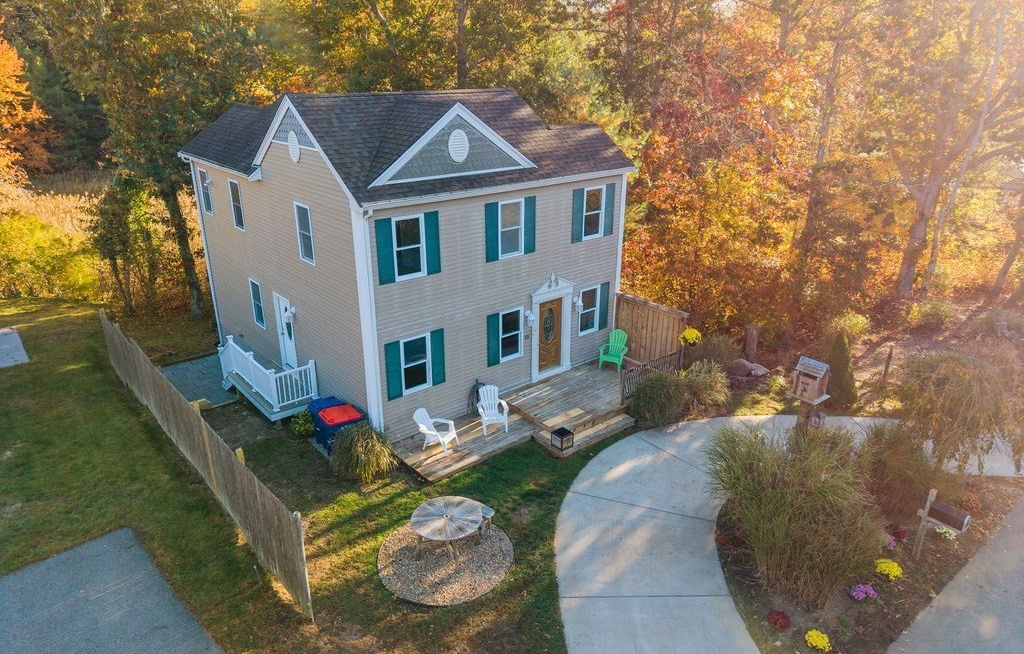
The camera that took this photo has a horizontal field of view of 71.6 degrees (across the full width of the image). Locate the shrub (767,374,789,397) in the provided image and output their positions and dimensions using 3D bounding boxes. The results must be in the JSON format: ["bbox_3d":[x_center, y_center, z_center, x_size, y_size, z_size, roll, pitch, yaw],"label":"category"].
[{"bbox_3d":[7.224,1.576,19.300,0.560,0.600,0.560,-17,27,-37],"label":"shrub"}]

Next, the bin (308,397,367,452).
[{"bbox_3d":[-4.078,2.391,16.686,0.900,1.080,1.270,-17,27,-37],"label":"bin"}]

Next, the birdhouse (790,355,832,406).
[{"bbox_3d":[5.906,1.025,14.026,0.590,0.790,0.600,-16,26,-37],"label":"birdhouse"}]

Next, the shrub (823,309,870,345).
[{"bbox_3d":[10.658,-0.005,22.643,1.385,1.077,1.385,-16,26,-37],"label":"shrub"}]

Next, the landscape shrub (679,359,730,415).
[{"bbox_3d":[5.006,1.509,18.458,1.300,1.320,1.300,0,21,0],"label":"landscape shrub"}]

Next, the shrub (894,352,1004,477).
[{"bbox_3d":[10.203,1.744,16.305,2.150,2.500,2.150,-17,27,-37],"label":"shrub"}]

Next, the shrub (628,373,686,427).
[{"bbox_3d":[3.602,1.789,17.611,1.502,1.244,1.502,0,21,0],"label":"shrub"}]

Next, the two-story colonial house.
[{"bbox_3d":[-3.463,-3.065,21.303,8.250,7.950,11.500,-17,27,-37],"label":"two-story colonial house"}]

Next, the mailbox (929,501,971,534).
[{"bbox_3d":[7.652,3.303,12.442,0.240,0.280,0.560,-16,26,-37],"label":"mailbox"}]

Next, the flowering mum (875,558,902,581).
[{"bbox_3d":[6.607,4.255,12.463,0.430,0.320,0.430,-16,26,-37],"label":"flowering mum"}]

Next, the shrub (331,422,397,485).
[{"bbox_3d":[-3.279,2.698,15.648,1.420,1.220,1.420,0,21,0],"label":"shrub"}]

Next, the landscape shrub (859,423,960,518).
[{"bbox_3d":[8.171,2.846,14.572,1.840,1.680,1.840,-17,27,-37],"label":"landscape shrub"}]

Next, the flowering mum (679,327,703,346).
[{"bbox_3d":[4.770,0.250,18.970,0.620,0.460,0.620,0,21,0],"label":"flowering mum"}]

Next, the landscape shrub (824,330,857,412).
[{"bbox_3d":[8.670,1.038,18.420,0.800,2.086,0.800,-16,26,-37],"label":"landscape shrub"}]

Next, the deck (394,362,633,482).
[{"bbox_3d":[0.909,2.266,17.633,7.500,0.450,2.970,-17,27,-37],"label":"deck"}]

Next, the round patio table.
[{"bbox_3d":[-1.201,3.883,13.260,1.320,0.770,1.320,0,21,0],"label":"round patio table"}]

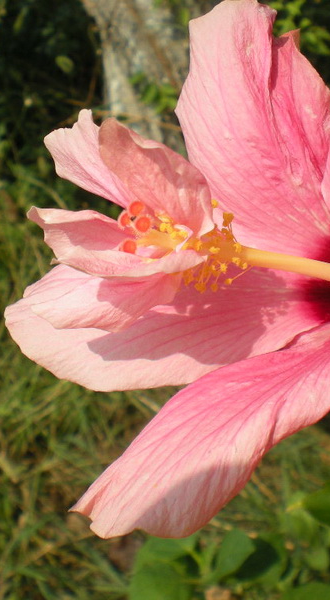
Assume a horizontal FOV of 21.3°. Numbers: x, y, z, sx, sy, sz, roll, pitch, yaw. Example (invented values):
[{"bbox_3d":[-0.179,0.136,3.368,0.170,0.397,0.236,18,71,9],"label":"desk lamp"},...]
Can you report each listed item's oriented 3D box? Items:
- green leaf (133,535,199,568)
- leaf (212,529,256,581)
[{"bbox_3d":[0.000,0.165,0.580,0.041,0.010,0.026,-2,37,2],"label":"green leaf"},{"bbox_3d":[0.045,0.168,0.580,0.022,0.010,0.033,18,56,28],"label":"leaf"}]

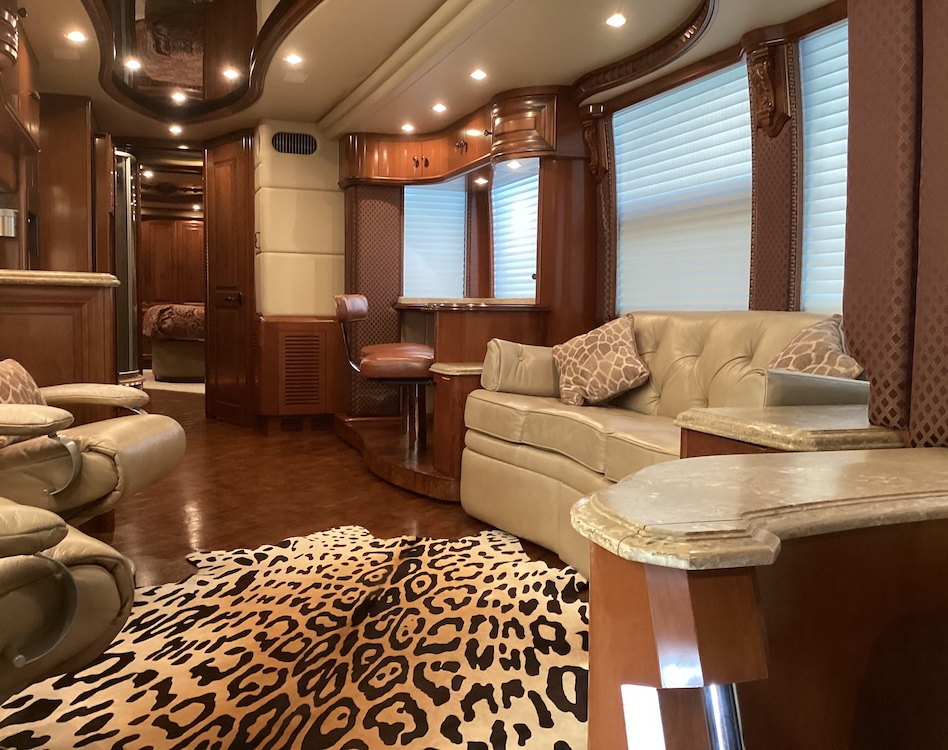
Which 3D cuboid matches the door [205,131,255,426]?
[{"bbox_3d":[-1.688,-0.628,6.136,0.050,1.930,0.690,-3,6,-43],"label":"door"}]

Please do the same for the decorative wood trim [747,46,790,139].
[{"bbox_3d":[0.974,-0.935,2.978,0.085,0.310,0.155,-1,4,-20],"label":"decorative wood trim"}]

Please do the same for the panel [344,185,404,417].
[{"bbox_3d":[-0.649,-0.473,5.822,0.380,1.490,0.040,-1,4,-20],"label":"panel"}]

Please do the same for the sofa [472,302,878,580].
[{"bbox_3d":[0.576,0.172,3.161,0.840,0.816,1.840,-1,4,-20],"label":"sofa"}]

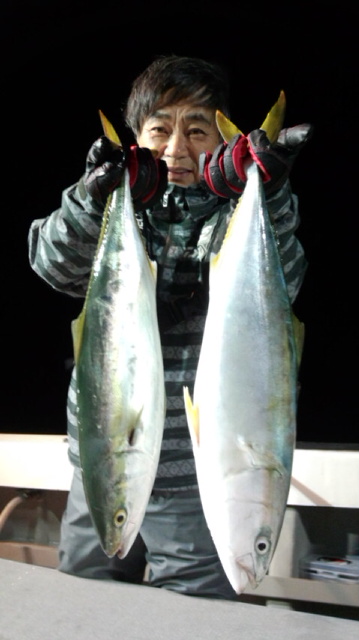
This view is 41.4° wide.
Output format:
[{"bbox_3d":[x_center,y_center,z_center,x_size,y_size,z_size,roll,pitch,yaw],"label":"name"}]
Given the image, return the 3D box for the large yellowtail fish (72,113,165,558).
[{"bbox_3d":[-0.084,0.017,0.650,0.135,0.610,0.085,-1,4,-22],"label":"large yellowtail fish"}]

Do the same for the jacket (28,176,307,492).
[{"bbox_3d":[-0.020,0.040,0.880,0.510,0.580,0.380,1,3,0],"label":"jacket"}]

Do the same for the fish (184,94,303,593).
[{"bbox_3d":[0.086,0.029,0.630,0.150,0.655,0.100,-1,4,-30],"label":"fish"}]

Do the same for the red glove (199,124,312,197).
[{"bbox_3d":[0.104,-0.215,0.640,0.145,0.100,0.115,1,3,0],"label":"red glove"}]

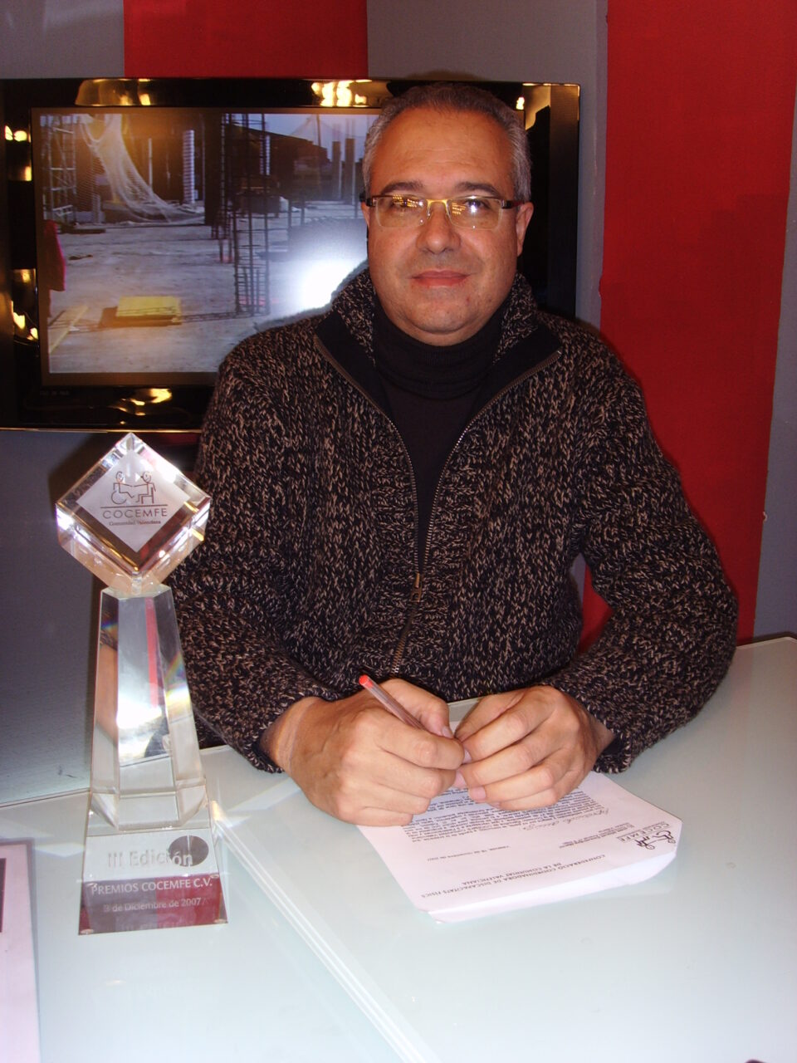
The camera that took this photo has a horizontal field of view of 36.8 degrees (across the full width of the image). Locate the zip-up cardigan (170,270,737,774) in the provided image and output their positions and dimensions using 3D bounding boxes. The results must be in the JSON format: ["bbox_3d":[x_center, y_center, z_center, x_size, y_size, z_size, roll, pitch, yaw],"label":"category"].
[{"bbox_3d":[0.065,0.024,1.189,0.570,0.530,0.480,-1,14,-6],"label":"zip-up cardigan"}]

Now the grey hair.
[{"bbox_3d":[0.049,-0.365,1.195,0.168,0.150,0.185,2,14,6],"label":"grey hair"}]

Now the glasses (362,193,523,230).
[{"bbox_3d":[0.043,-0.311,1.179,0.142,0.041,0.138,2,14,6],"label":"glasses"}]

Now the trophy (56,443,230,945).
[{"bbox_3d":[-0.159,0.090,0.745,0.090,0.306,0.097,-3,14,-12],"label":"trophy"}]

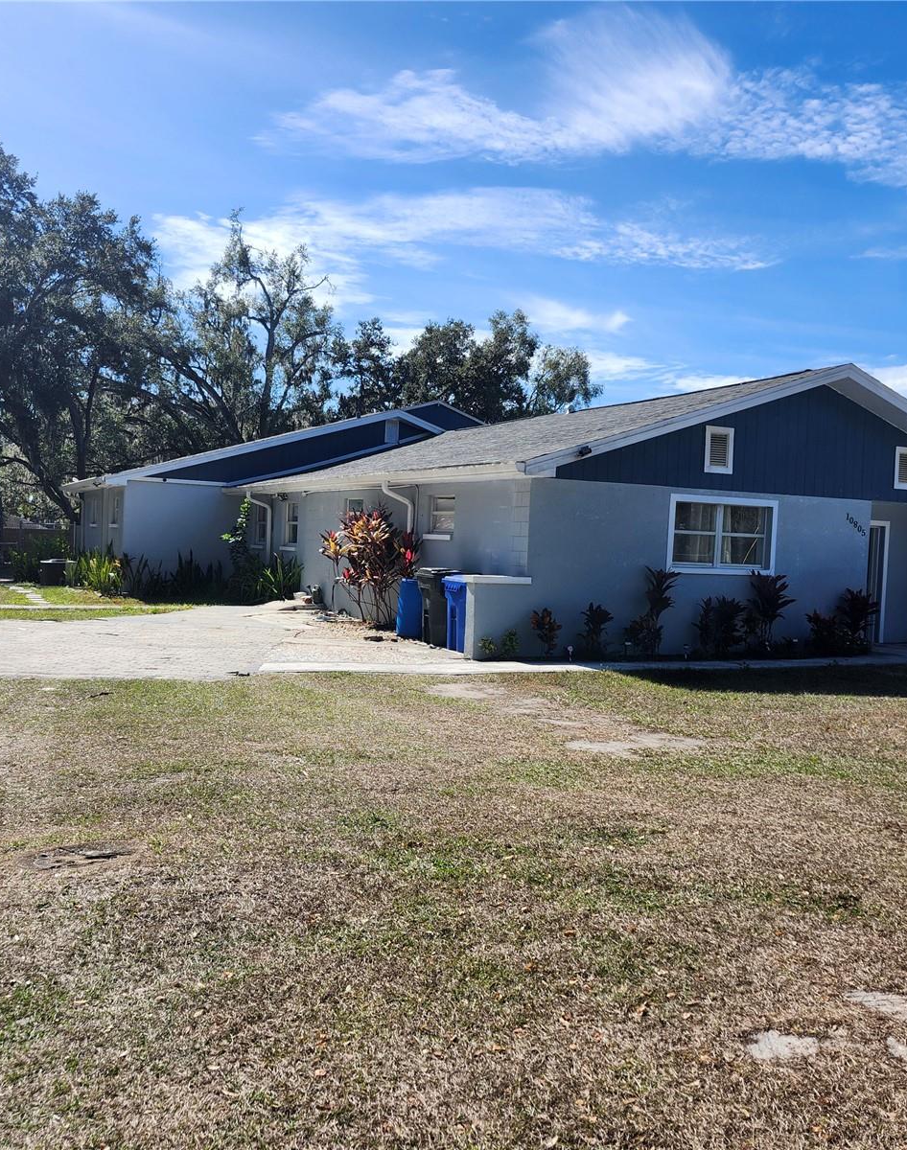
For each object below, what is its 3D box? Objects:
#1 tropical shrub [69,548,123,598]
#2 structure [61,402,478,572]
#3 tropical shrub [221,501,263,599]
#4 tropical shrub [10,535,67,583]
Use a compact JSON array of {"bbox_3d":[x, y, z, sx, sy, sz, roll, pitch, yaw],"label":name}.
[{"bbox_3d":[-8.248,-0.055,23.500,1.250,1.100,1.200,1,3,-27],"label":"tropical shrub"},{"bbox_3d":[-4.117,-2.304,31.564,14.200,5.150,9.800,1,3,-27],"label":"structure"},{"bbox_3d":[-5.049,-0.617,24.400,1.000,2.300,0.900,1,3,-27],"label":"tropical shrub"},{"bbox_3d":[-11.244,-0.438,27.600,1.500,1.300,1.300,1,3,-27],"label":"tropical shrub"}]

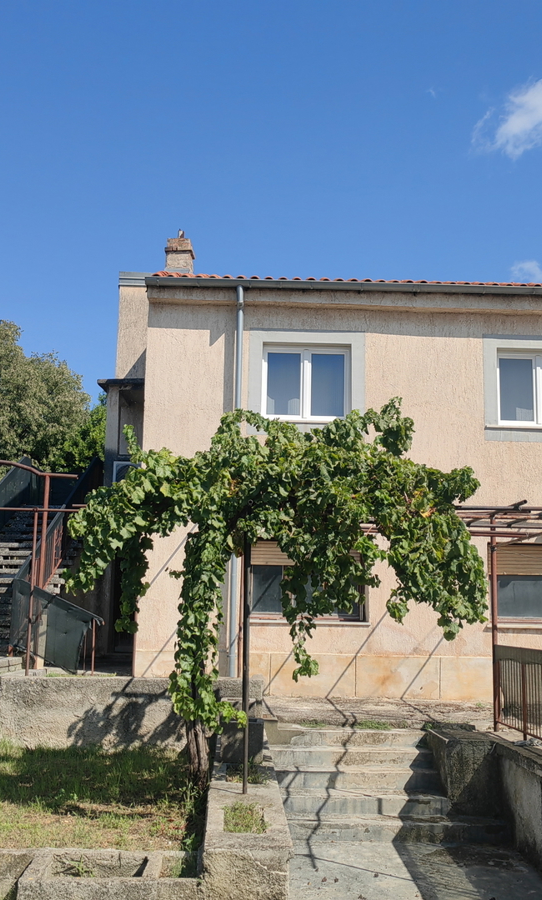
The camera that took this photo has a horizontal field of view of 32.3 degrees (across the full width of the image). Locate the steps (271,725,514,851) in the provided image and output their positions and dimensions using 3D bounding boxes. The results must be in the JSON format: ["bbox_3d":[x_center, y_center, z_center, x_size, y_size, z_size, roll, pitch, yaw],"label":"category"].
[{"bbox_3d":[1.016,3.397,9.688,2.380,0.840,1.750,1,-9,-1],"label":"steps"}]

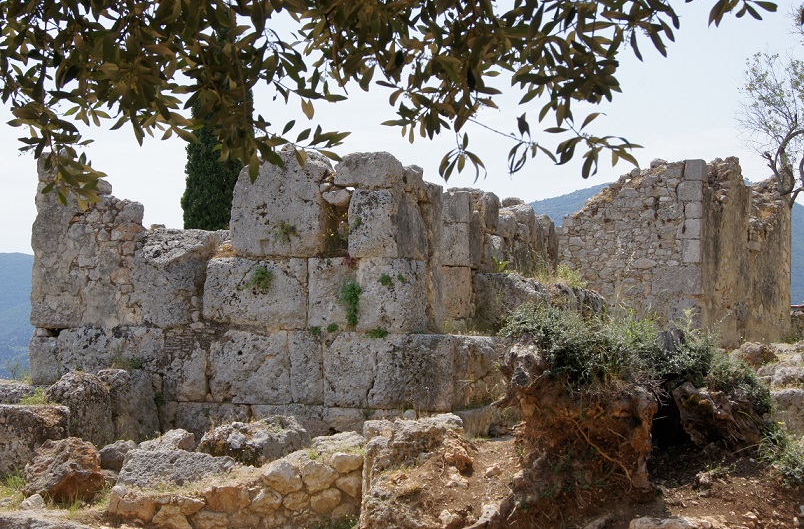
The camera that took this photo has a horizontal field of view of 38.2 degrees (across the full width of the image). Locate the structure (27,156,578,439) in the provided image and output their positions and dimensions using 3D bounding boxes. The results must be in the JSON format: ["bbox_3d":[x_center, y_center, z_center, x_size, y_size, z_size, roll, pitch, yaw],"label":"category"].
[{"bbox_3d":[-0.860,0.280,15.600,5.900,3.100,5.000,0,-1,17],"label":"structure"}]

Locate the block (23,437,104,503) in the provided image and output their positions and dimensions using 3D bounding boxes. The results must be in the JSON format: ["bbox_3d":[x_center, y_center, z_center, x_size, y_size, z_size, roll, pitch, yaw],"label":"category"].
[{"bbox_3d":[-2.567,1.554,8.800,0.560,0.430,0.480,0,-1,0],"label":"block"}]

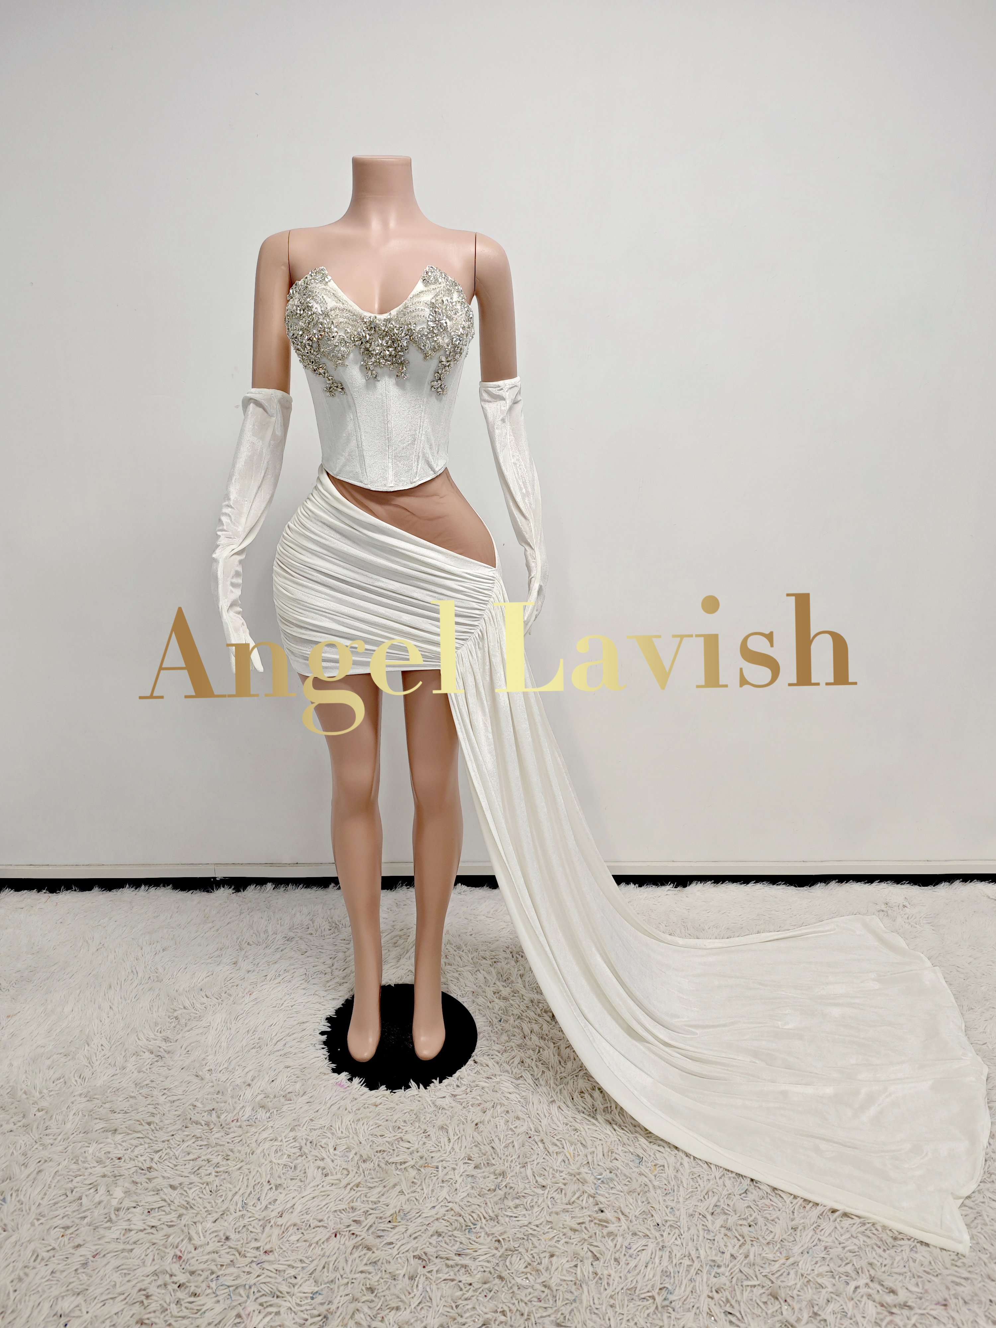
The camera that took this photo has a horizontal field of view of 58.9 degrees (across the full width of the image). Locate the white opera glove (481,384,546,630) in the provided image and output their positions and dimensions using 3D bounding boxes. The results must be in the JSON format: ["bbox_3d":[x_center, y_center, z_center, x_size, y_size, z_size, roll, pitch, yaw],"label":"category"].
[{"bbox_3d":[0.025,-0.254,1.496,0.125,0.440,0.140,-1,18,-6],"label":"white opera glove"}]

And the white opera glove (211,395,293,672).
[{"bbox_3d":[-0.390,-0.204,1.391,0.145,0.445,0.160,-1,18,-6],"label":"white opera glove"}]

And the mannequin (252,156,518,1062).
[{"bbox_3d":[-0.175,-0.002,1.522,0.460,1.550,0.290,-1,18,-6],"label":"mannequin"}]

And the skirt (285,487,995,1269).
[{"bbox_3d":[0.307,0.225,1.532,1.350,1.110,0.840,-1,18,-6],"label":"skirt"}]

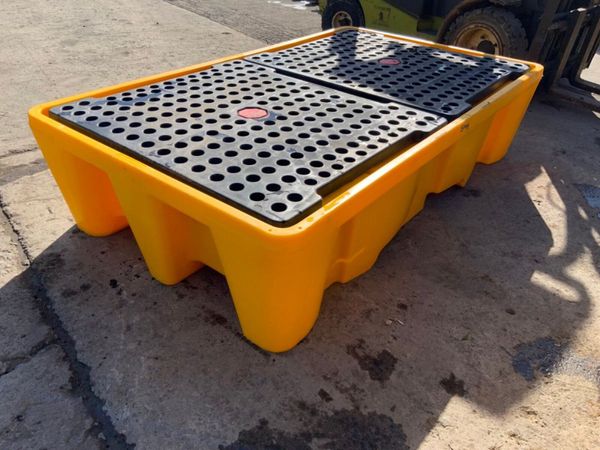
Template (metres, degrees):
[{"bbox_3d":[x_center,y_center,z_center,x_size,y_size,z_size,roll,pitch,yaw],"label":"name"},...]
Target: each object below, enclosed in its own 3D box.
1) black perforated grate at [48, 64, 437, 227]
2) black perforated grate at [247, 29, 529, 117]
[{"bbox_3d":[-0.197,-0.442,2.130,1.250,0.045,1.107,26,39,30],"label":"black perforated grate"},{"bbox_3d":[0.520,-0.909,2.901,1.250,0.045,1.097,26,39,30],"label":"black perforated grate"}]

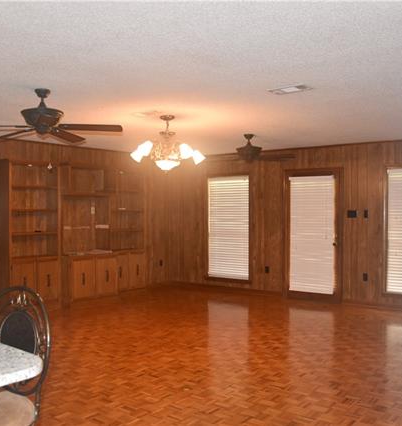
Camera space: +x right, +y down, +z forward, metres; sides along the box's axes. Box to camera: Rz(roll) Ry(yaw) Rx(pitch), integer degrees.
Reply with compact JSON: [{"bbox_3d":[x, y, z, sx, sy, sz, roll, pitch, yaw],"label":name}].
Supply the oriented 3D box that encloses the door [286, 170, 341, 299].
[{"bbox_3d":[1.801,0.361,7.692,0.914,2.035,0.070,0,1,35],"label":"door"}]

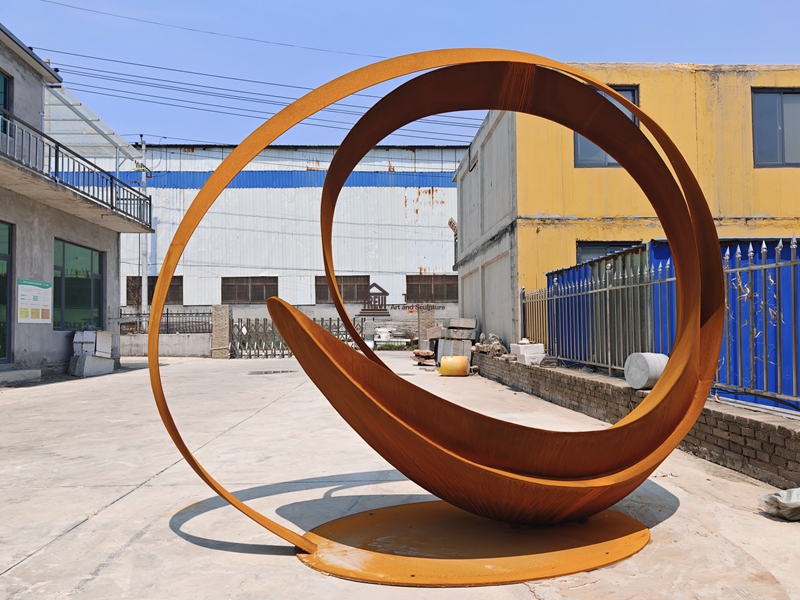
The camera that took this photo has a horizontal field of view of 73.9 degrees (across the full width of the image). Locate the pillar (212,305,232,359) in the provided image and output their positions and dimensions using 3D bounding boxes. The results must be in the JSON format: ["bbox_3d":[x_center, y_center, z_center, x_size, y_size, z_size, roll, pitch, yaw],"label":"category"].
[{"bbox_3d":[-6.226,1.130,18.728,0.570,1.849,0.530,0,-3,-3],"label":"pillar"}]

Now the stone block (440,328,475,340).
[{"bbox_3d":[1.550,0.917,14.114,0.690,0.260,0.660,1,-3,-15],"label":"stone block"}]

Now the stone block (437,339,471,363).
[{"bbox_3d":[1.455,1.459,14.171,0.520,0.760,0.880,1,-3,-20],"label":"stone block"}]

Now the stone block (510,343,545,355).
[{"bbox_3d":[2.397,0.932,10.004,0.465,0.165,0.400,1,-3,-14],"label":"stone block"}]

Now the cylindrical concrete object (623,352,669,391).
[{"bbox_3d":[2.687,0.763,5.708,0.355,0.383,0.383,1,-3,-19],"label":"cylindrical concrete object"}]

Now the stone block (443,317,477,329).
[{"bbox_3d":[1.570,0.616,14.036,0.690,0.235,0.500,1,-3,-15],"label":"stone block"}]

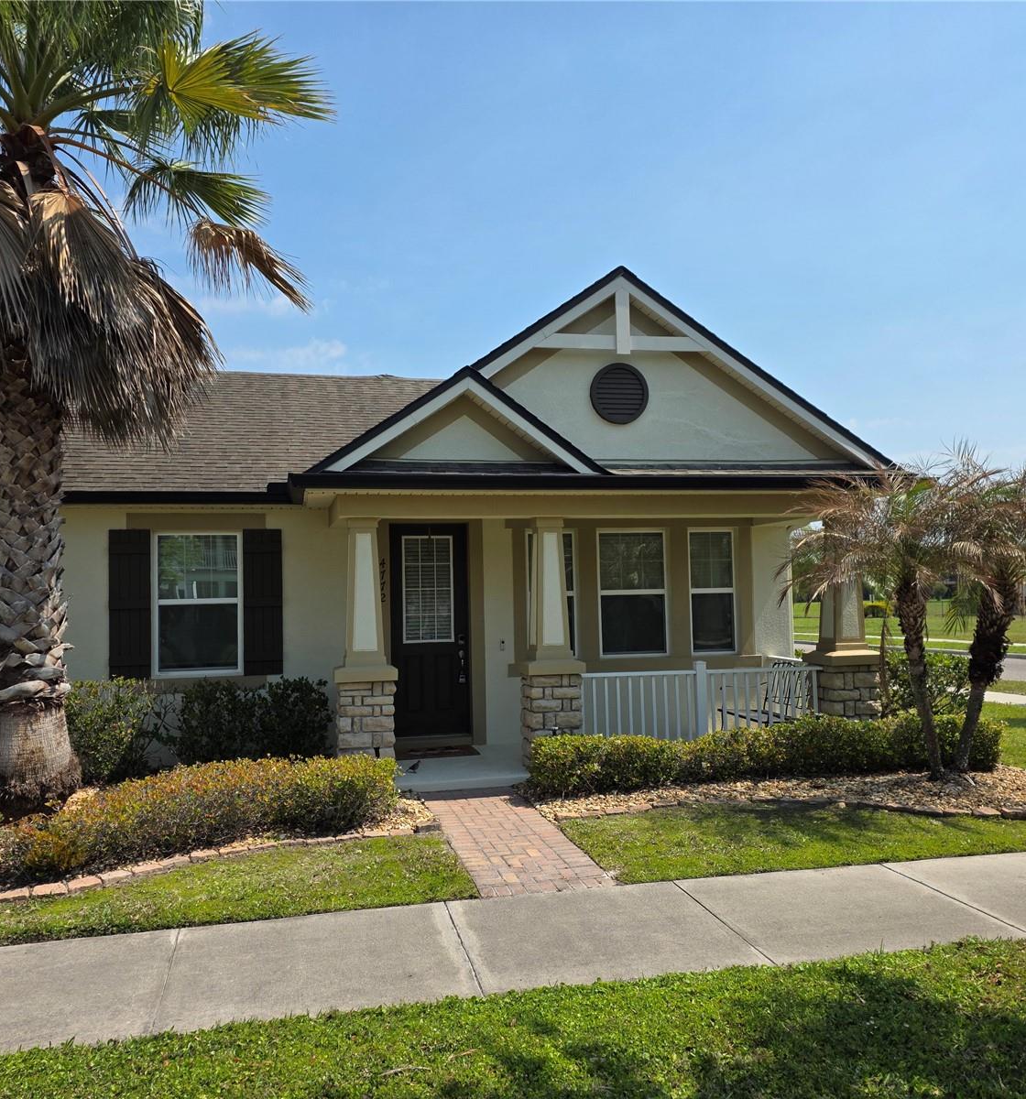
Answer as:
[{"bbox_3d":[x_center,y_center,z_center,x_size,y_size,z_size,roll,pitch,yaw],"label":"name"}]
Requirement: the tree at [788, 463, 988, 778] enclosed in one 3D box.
[{"bbox_3d":[3.523,0.662,9.150,1.850,2.950,1.800,-1,-3,-11],"label":"tree"}]

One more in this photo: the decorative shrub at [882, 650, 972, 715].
[{"bbox_3d":[4.645,1.642,11.254,1.050,1.100,1.050,-1,-3,-11],"label":"decorative shrub"}]

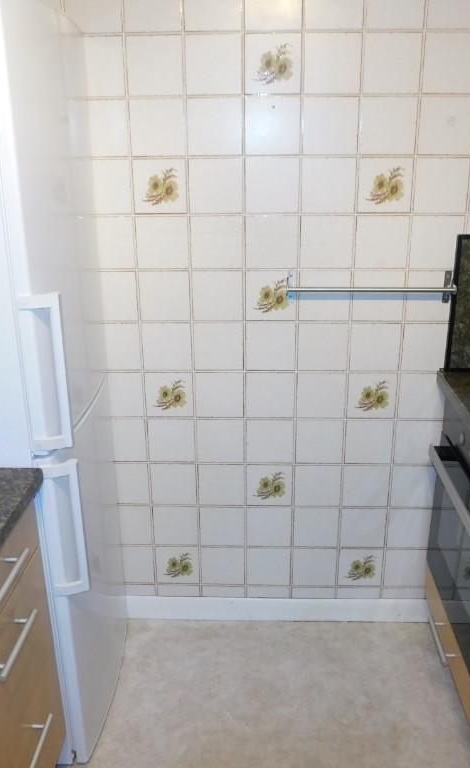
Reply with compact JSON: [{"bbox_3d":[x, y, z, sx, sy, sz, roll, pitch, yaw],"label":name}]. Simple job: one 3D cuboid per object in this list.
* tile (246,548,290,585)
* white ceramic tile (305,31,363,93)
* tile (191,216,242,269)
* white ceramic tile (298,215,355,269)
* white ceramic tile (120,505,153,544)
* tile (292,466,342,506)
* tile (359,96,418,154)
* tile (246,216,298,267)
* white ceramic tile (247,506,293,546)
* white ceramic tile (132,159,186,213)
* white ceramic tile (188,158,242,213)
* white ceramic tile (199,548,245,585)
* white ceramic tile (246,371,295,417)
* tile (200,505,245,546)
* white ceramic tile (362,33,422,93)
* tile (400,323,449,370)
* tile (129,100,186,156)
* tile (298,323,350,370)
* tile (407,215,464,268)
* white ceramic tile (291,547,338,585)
[{"bbox_3d":[0.114,0.612,2.276,0.150,0.150,0.010,0,20,1],"label":"tile"},{"bbox_3d":[0.252,-0.826,1.755,0.150,0.150,0.010,0,19,2],"label":"white ceramic tile"},{"bbox_3d":[-0.048,-0.395,1.915,0.150,0.150,0.010,0,20,1],"label":"tile"},{"bbox_3d":[0.259,-0.400,1.924,0.151,0.150,0.009,0,19,1],"label":"white ceramic tile"},{"bbox_3d":[-0.345,0.464,2.229,0.150,0.150,0.009,0,20,2],"label":"white ceramic tile"},{"bbox_3d":[0.266,0.327,2.178,0.150,0.150,0.009,0,20,2],"label":"tile"},{"bbox_3d":[0.405,-0.682,1.800,0.150,0.150,0.010,0,19,2],"label":"tile"},{"bbox_3d":[0.104,-0.401,1.927,0.151,0.150,0.009,0,19,1],"label":"tile"},{"bbox_3d":[0.112,0.464,2.215,0.150,0.150,0.010,0,19,2],"label":"white ceramic tile"},{"bbox_3d":[-0.202,-0.539,1.865,0.150,0.150,0.010,0,20,1],"label":"white ceramic tile"},{"bbox_3d":[-0.051,-0.545,1.876,0.150,0.150,0.009,0,20,2],"label":"white ceramic tile"},{"bbox_3d":[-0.041,0.608,2.280,0.151,0.150,0.009,0,19,1],"label":"white ceramic tile"},{"bbox_3d":[0.107,0.035,2.063,0.150,0.150,0.009,0,20,2],"label":"white ceramic tile"},{"bbox_3d":[-0.040,0.464,2.220,0.150,0.150,0.010,0,19,2],"label":"tile"},{"bbox_3d":[0.404,-0.824,1.750,0.150,0.150,0.009,0,20,2],"label":"white ceramic tile"},{"bbox_3d":[0.566,-0.109,2.008,0.150,0.150,0.010,0,20,1],"label":"tile"},{"bbox_3d":[-0.204,-0.683,1.813,0.150,0.150,0.010,0,20,1],"label":"tile"},{"bbox_3d":[0.258,-0.108,2.008,0.150,0.150,0.009,0,20,2],"label":"tile"},{"bbox_3d":[0.560,-0.394,1.897,0.150,0.150,0.009,0,20,2],"label":"tile"},{"bbox_3d":[0.266,0.609,2.274,0.151,0.150,0.009,0,19,1],"label":"white ceramic tile"}]

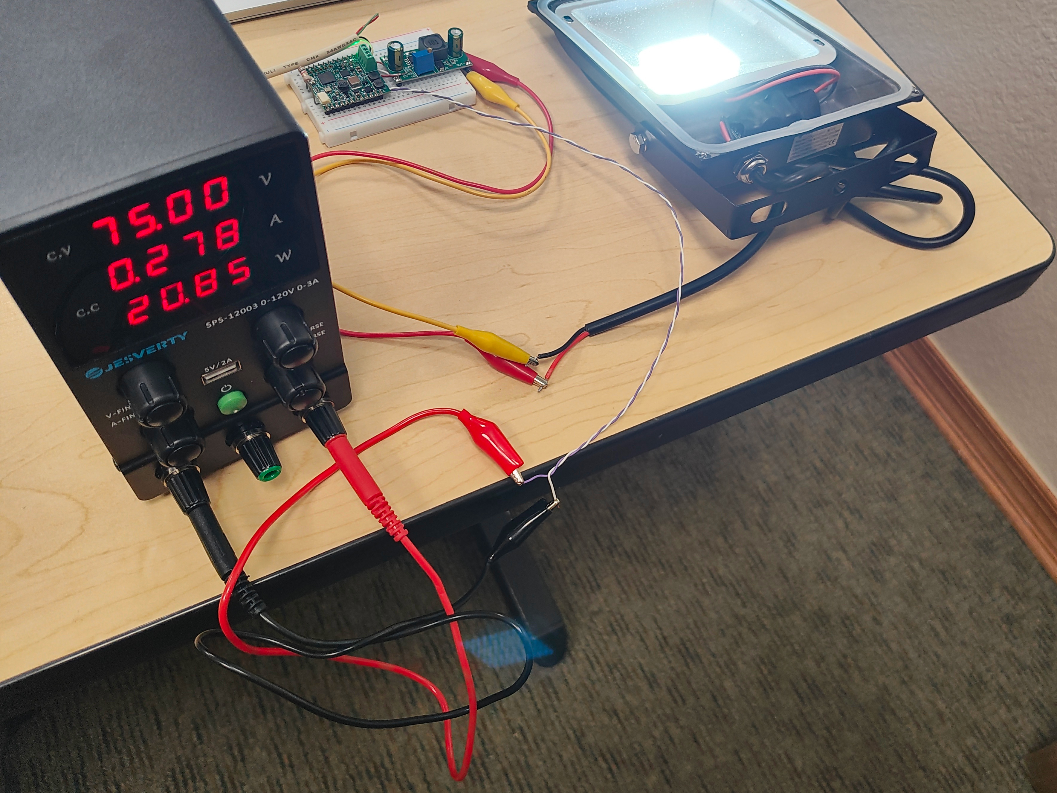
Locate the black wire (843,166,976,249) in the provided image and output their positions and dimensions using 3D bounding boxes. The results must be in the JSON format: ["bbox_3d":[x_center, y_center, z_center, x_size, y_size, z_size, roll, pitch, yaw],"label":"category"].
[{"bbox_3d":[0.198,-0.098,0.394,0.062,0.020,0.040,-9,61,-12],"label":"black wire"}]

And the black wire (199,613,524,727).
[{"bbox_3d":[-0.063,0.107,0.299,0.134,0.041,0.051,-6,60,-10],"label":"black wire"}]

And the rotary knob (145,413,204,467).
[{"bbox_3d":[-0.121,0.013,0.263,0.019,0.019,0.016,-30,67,-22],"label":"rotary knob"}]

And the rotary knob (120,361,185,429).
[{"bbox_3d":[-0.117,0.000,0.240,0.018,0.018,0.015,-28,65,-20],"label":"rotary knob"}]

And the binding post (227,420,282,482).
[{"bbox_3d":[-0.103,0.021,0.290,0.014,0.014,0.021,-28,65,-20],"label":"binding post"}]

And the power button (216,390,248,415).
[{"bbox_3d":[-0.106,0.003,0.274,0.010,0.010,0.004,-28,65,-20],"label":"power button"}]

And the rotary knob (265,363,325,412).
[{"bbox_3d":[-0.084,-0.004,0.278,0.018,0.018,0.015,-28,65,-20],"label":"rotary knob"}]

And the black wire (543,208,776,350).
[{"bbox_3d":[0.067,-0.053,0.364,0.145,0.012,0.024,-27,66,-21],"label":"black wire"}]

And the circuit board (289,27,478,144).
[{"bbox_3d":[-0.075,-0.166,0.392,0.084,0.024,0.054,-27,66,-21],"label":"circuit board"}]

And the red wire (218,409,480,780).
[{"bbox_3d":[-0.069,0.082,0.309,0.092,0.098,0.140,-3,64,-9],"label":"red wire"}]

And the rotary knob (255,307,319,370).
[{"bbox_3d":[-0.081,-0.019,0.259,0.019,0.019,0.016,-30,67,-22],"label":"rotary knob"}]

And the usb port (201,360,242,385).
[{"bbox_3d":[-0.108,-0.011,0.265,0.013,0.006,0.010,-30,67,-22],"label":"usb port"}]

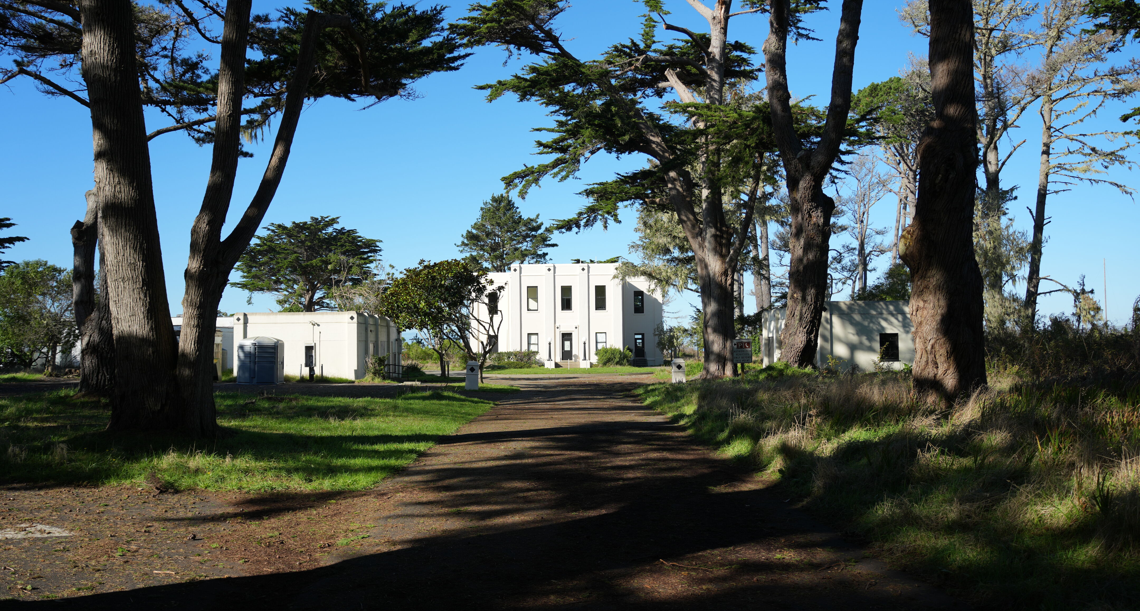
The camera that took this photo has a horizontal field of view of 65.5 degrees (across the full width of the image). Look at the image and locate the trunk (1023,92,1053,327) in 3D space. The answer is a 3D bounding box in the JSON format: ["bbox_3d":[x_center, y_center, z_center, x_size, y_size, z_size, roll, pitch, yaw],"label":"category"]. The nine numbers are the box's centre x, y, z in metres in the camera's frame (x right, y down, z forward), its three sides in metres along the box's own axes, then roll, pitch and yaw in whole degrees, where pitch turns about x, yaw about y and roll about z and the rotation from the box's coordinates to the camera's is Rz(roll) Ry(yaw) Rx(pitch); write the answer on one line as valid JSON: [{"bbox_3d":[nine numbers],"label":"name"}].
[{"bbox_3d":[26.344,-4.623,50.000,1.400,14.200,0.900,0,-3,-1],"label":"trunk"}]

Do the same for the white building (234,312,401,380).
[{"bbox_3d":[-14.037,2.453,51.528,6.300,3.600,13.300,0,-3,-1],"label":"white building"}]

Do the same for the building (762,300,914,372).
[{"bbox_3d":[14.465,1.836,45.904,6.400,3.650,11.300,0,-3,-1],"label":"building"}]

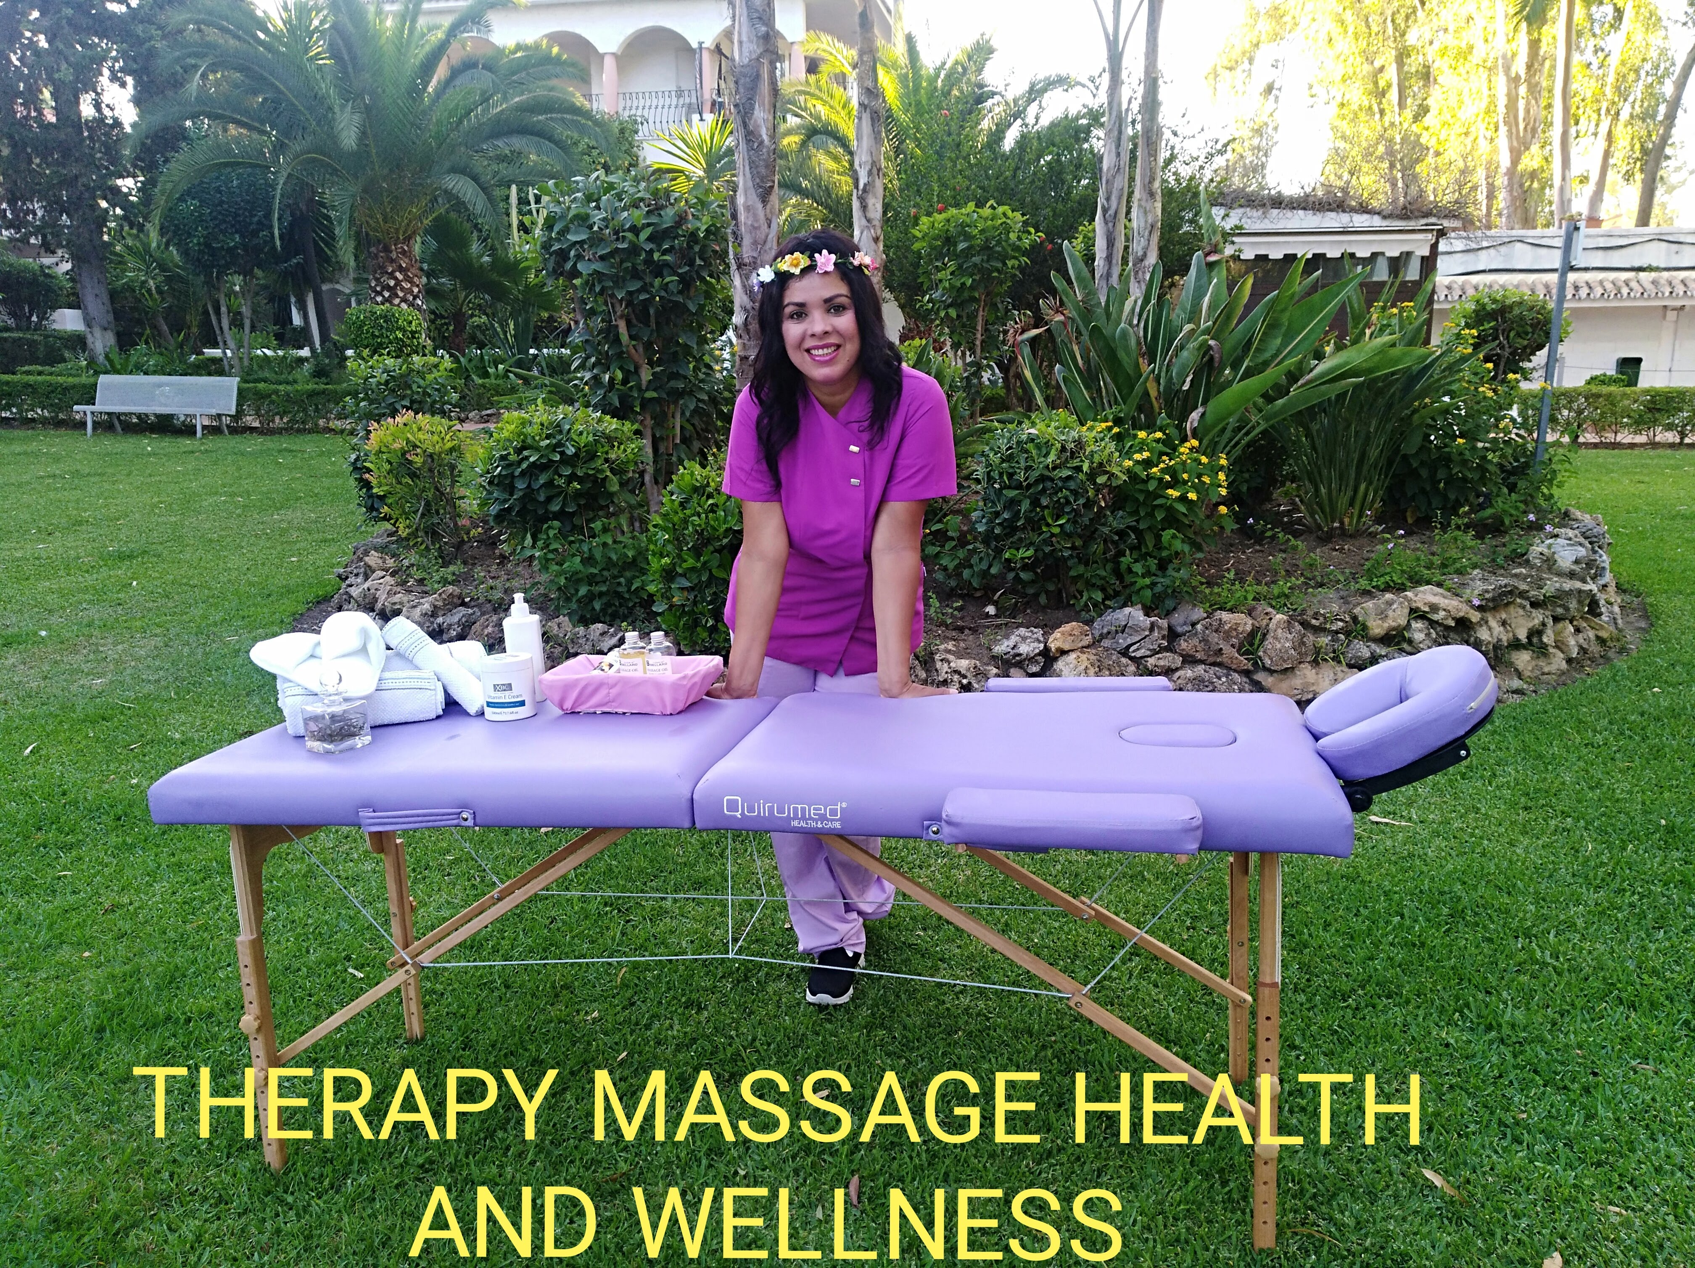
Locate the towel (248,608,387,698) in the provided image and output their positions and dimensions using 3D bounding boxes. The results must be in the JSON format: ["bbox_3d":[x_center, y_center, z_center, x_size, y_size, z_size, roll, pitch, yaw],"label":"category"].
[{"bbox_3d":[-0.987,0.037,2.380,0.235,0.140,0.180,2,12,12],"label":"towel"}]

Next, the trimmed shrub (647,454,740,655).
[{"bbox_3d":[-0.495,-0.275,4.400,0.399,0.697,0.450,0,13,0],"label":"trimmed shrub"}]

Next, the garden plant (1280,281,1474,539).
[{"bbox_3d":[2.596,-1.126,6.250,0.957,1.276,0.900,0,13,0],"label":"garden plant"}]

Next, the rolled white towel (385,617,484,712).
[{"bbox_3d":[-0.780,0.059,2.395,0.246,0.072,0.075,37,27,18],"label":"rolled white towel"}]

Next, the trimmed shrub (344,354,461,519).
[{"bbox_3d":[-2.236,-0.980,6.400,0.600,0.800,0.600,0,11,0],"label":"trimmed shrub"}]

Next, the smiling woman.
[{"bbox_3d":[-0.030,-0.027,2.480,0.500,1.480,0.660,0,11,0],"label":"smiling woman"}]

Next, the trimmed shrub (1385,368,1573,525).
[{"bbox_3d":[3.420,-1.013,6.900,0.984,0.848,0.850,0,13,0],"label":"trimmed shrub"}]

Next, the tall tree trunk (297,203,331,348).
[{"bbox_3d":[-9.196,-6.050,22.000,0.412,2.796,0.400,0,13,0],"label":"tall tree trunk"}]

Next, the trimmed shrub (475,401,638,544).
[{"bbox_3d":[-1.262,-0.700,5.600,0.720,0.620,0.700,0,11,0],"label":"trimmed shrub"}]

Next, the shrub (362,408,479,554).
[{"bbox_3d":[-2.162,-0.776,6.450,0.584,0.705,0.550,0,13,0],"label":"shrub"}]

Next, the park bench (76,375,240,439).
[{"bbox_3d":[-8.687,-2.850,16.000,1.800,0.800,0.620,-1,11,-2],"label":"park bench"}]

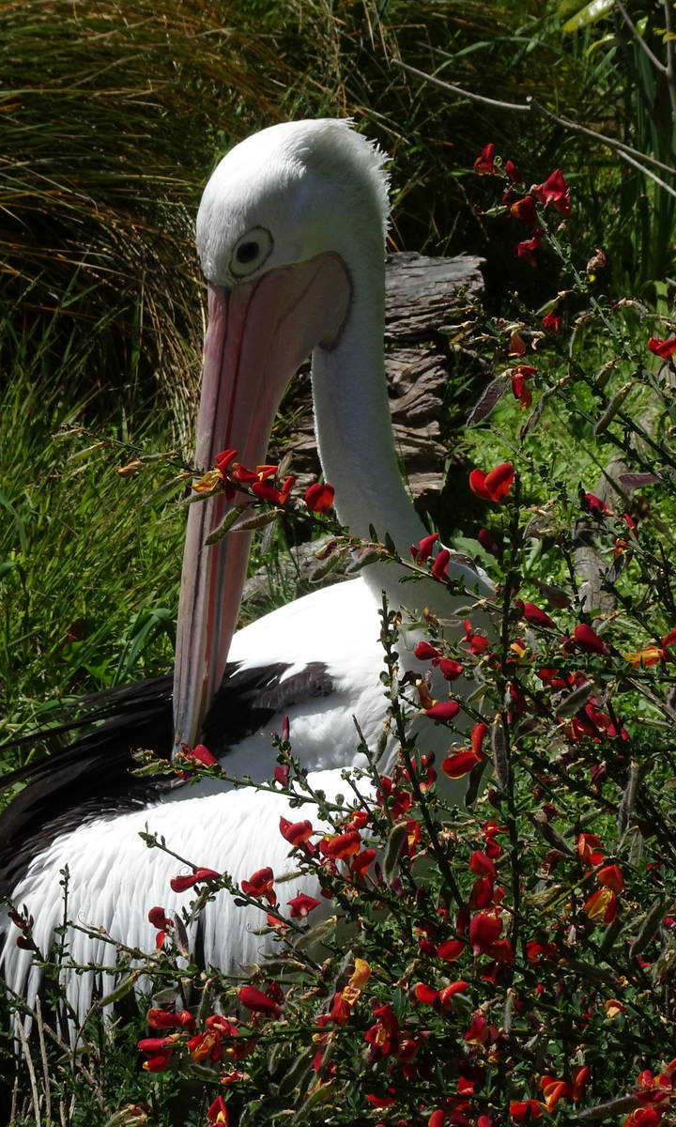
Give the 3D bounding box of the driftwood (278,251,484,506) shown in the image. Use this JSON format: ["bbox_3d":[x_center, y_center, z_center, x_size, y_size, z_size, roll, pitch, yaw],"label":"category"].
[{"bbox_3d":[0.053,-0.229,4.380,0.281,0.317,0.300,-3,17,-11],"label":"driftwood"}]

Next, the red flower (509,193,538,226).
[{"bbox_3d":[0.134,-0.255,2.500,0.022,0.024,0.021,-9,19,-26],"label":"red flower"}]

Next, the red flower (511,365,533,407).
[{"bbox_3d":[0.128,-0.123,2.420,0.015,0.029,0.020,-12,21,-35],"label":"red flower"}]

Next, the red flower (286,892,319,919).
[{"bbox_3d":[-0.024,0.238,2.420,0.023,0.018,0.024,0,17,0],"label":"red flower"}]

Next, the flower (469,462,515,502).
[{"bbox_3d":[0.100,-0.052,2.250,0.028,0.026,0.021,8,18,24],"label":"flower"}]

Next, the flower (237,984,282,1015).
[{"bbox_3d":[-0.049,0.276,2.200,0.030,0.015,0.013,24,11,-15],"label":"flower"}]

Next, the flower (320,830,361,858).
[{"bbox_3d":[0.002,0.182,2.250,0.026,0.019,0.021,7,18,22],"label":"flower"}]

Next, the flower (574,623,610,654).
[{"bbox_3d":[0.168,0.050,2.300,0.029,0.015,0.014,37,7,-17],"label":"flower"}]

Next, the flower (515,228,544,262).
[{"bbox_3d":[0.133,-0.220,2.400,0.018,0.023,0.019,10,19,30],"label":"flower"}]

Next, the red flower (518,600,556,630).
[{"bbox_3d":[0.132,0.034,2.300,0.029,0.015,0.013,32,8,-18],"label":"red flower"}]

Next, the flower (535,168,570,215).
[{"bbox_3d":[0.148,-0.257,2.400,0.023,0.031,0.019,4,17,14],"label":"flower"}]

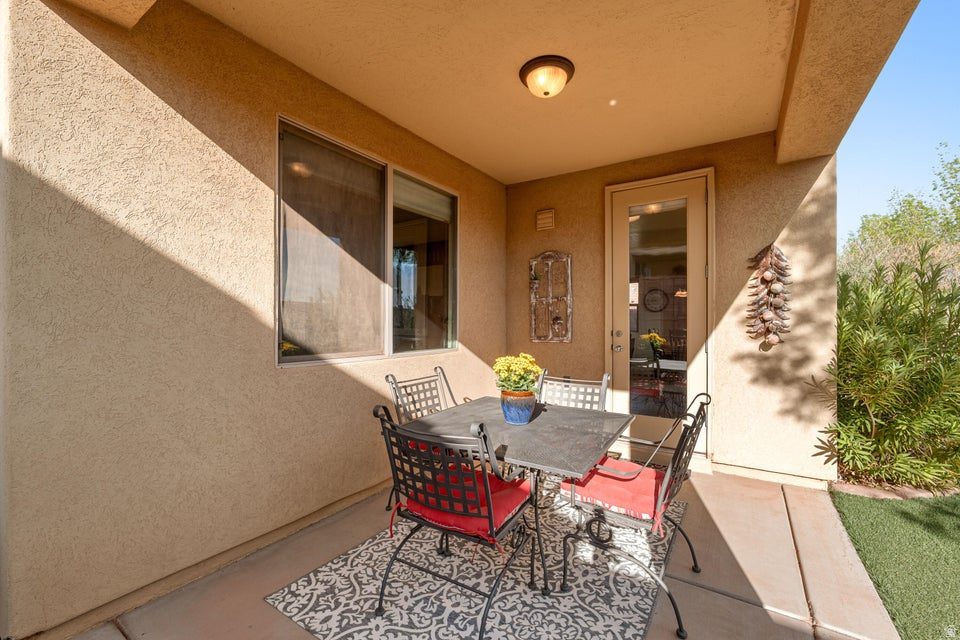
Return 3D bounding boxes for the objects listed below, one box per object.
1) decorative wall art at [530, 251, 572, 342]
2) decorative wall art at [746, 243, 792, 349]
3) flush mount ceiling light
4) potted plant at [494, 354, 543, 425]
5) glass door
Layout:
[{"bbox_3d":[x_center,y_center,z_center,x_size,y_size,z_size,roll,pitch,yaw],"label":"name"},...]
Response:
[{"bbox_3d":[0.740,-0.247,3.950,0.455,0.955,0.050,0,0,31],"label":"decorative wall art"},{"bbox_3d":[2.315,-0.200,2.985,0.290,0.820,0.090,0,0,31],"label":"decorative wall art"},{"bbox_3d":[0.418,-1.458,2.310,0.345,0.138,0.345,0,0,0],"label":"flush mount ceiling light"},{"bbox_3d":[0.223,0.402,2.210,0.290,0.405,0.290,0,0,0],"label":"potted plant"},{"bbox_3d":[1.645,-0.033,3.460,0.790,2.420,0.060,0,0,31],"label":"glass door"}]

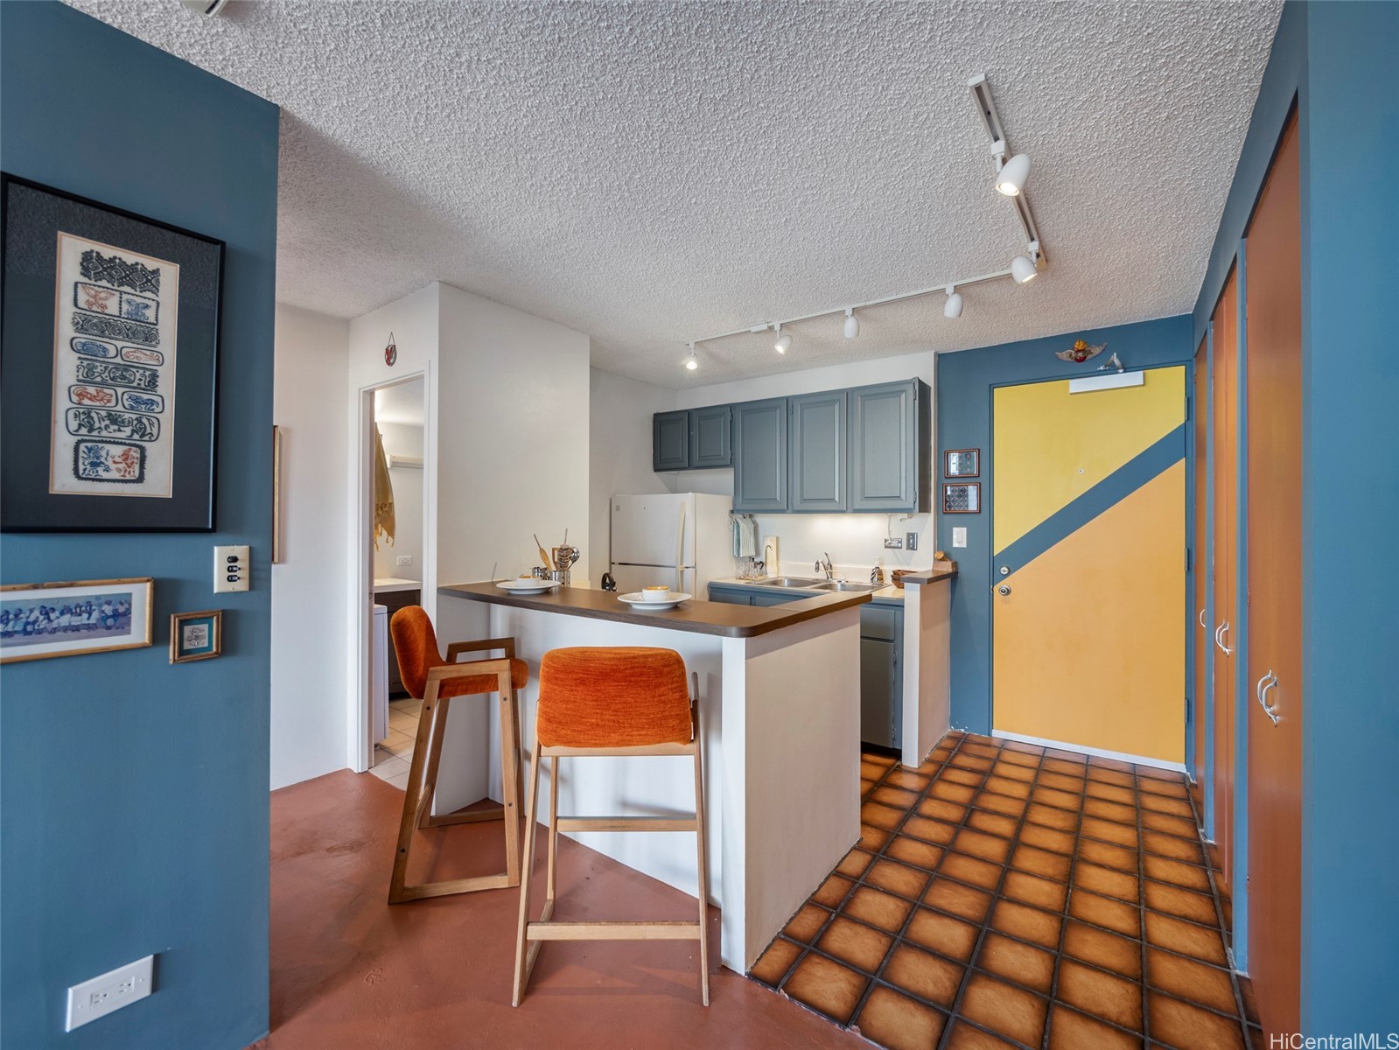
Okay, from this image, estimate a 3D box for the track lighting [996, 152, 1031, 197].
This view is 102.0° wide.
[{"bbox_3d":[0.923,-1.029,1.651,0.075,0.100,0.075,28,12,24],"label":"track lighting"}]

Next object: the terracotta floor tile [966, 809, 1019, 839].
[{"bbox_3d":[1.262,1.294,2.450,0.189,0.010,0.190,0,0,37],"label":"terracotta floor tile"}]

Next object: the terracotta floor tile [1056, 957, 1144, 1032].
[{"bbox_3d":[1.129,1.316,1.597,0.186,0.010,0.186,0,0,37],"label":"terracotta floor tile"}]

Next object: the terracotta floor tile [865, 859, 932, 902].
[{"bbox_3d":[0.737,1.320,2.109,0.196,0.012,0.196,0,0,36],"label":"terracotta floor tile"}]

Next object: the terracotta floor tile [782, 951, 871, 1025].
[{"bbox_3d":[0.364,1.319,1.616,0.188,0.012,0.187,-1,-1,37],"label":"terracotta floor tile"}]

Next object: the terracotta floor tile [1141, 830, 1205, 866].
[{"bbox_3d":[1.923,1.320,2.300,0.196,0.012,0.196,0,0,36],"label":"terracotta floor tile"}]

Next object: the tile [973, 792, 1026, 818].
[{"bbox_3d":[1.409,1.313,2.650,0.188,0.012,0.187,-1,-1,37],"label":"tile"}]

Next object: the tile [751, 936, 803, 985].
[{"bbox_3d":[0.238,1.291,1.667,0.091,0.010,0.190,0,0,37],"label":"tile"}]

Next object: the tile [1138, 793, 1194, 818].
[{"bbox_3d":[2.146,1.294,2.603,0.189,0.010,0.190,0,0,37],"label":"tile"}]

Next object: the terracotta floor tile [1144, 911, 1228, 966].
[{"bbox_3d":[1.562,1.337,1.822,0.197,0.012,0.197,0,0,37],"label":"terracotta floor tile"}]

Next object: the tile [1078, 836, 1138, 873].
[{"bbox_3d":[1.613,1.305,2.235,0.188,0.012,0.187,-1,-1,37],"label":"tile"}]

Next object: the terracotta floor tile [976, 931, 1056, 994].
[{"bbox_3d":[0.968,1.337,1.728,0.197,0.012,0.197,0,0,37],"label":"terracotta floor tile"}]

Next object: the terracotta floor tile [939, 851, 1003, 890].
[{"bbox_3d":[1.035,1.320,2.157,0.196,0.012,0.196,0,0,36],"label":"terracotta floor tile"}]

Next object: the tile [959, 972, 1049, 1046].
[{"bbox_3d":[0.835,1.316,1.550,0.186,0.010,0.186,0,0,37],"label":"tile"}]

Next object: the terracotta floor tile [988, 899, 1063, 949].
[{"bbox_3d":[1.095,1.337,1.897,0.197,0.012,0.197,0,0,37],"label":"terracotta floor tile"}]

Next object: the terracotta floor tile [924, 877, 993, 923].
[{"bbox_3d":[0.907,1.314,1.985,0.188,0.012,0.187,-1,-1,37],"label":"terracotta floor tile"}]

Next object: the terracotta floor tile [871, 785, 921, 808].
[{"bbox_3d":[0.960,1.321,2.761,0.186,0.010,0.186,0,0,37],"label":"terracotta floor tile"}]

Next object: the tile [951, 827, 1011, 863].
[{"bbox_3d":[1.161,1.320,2.324,0.196,0.012,0.196,0,0,36],"label":"tile"}]

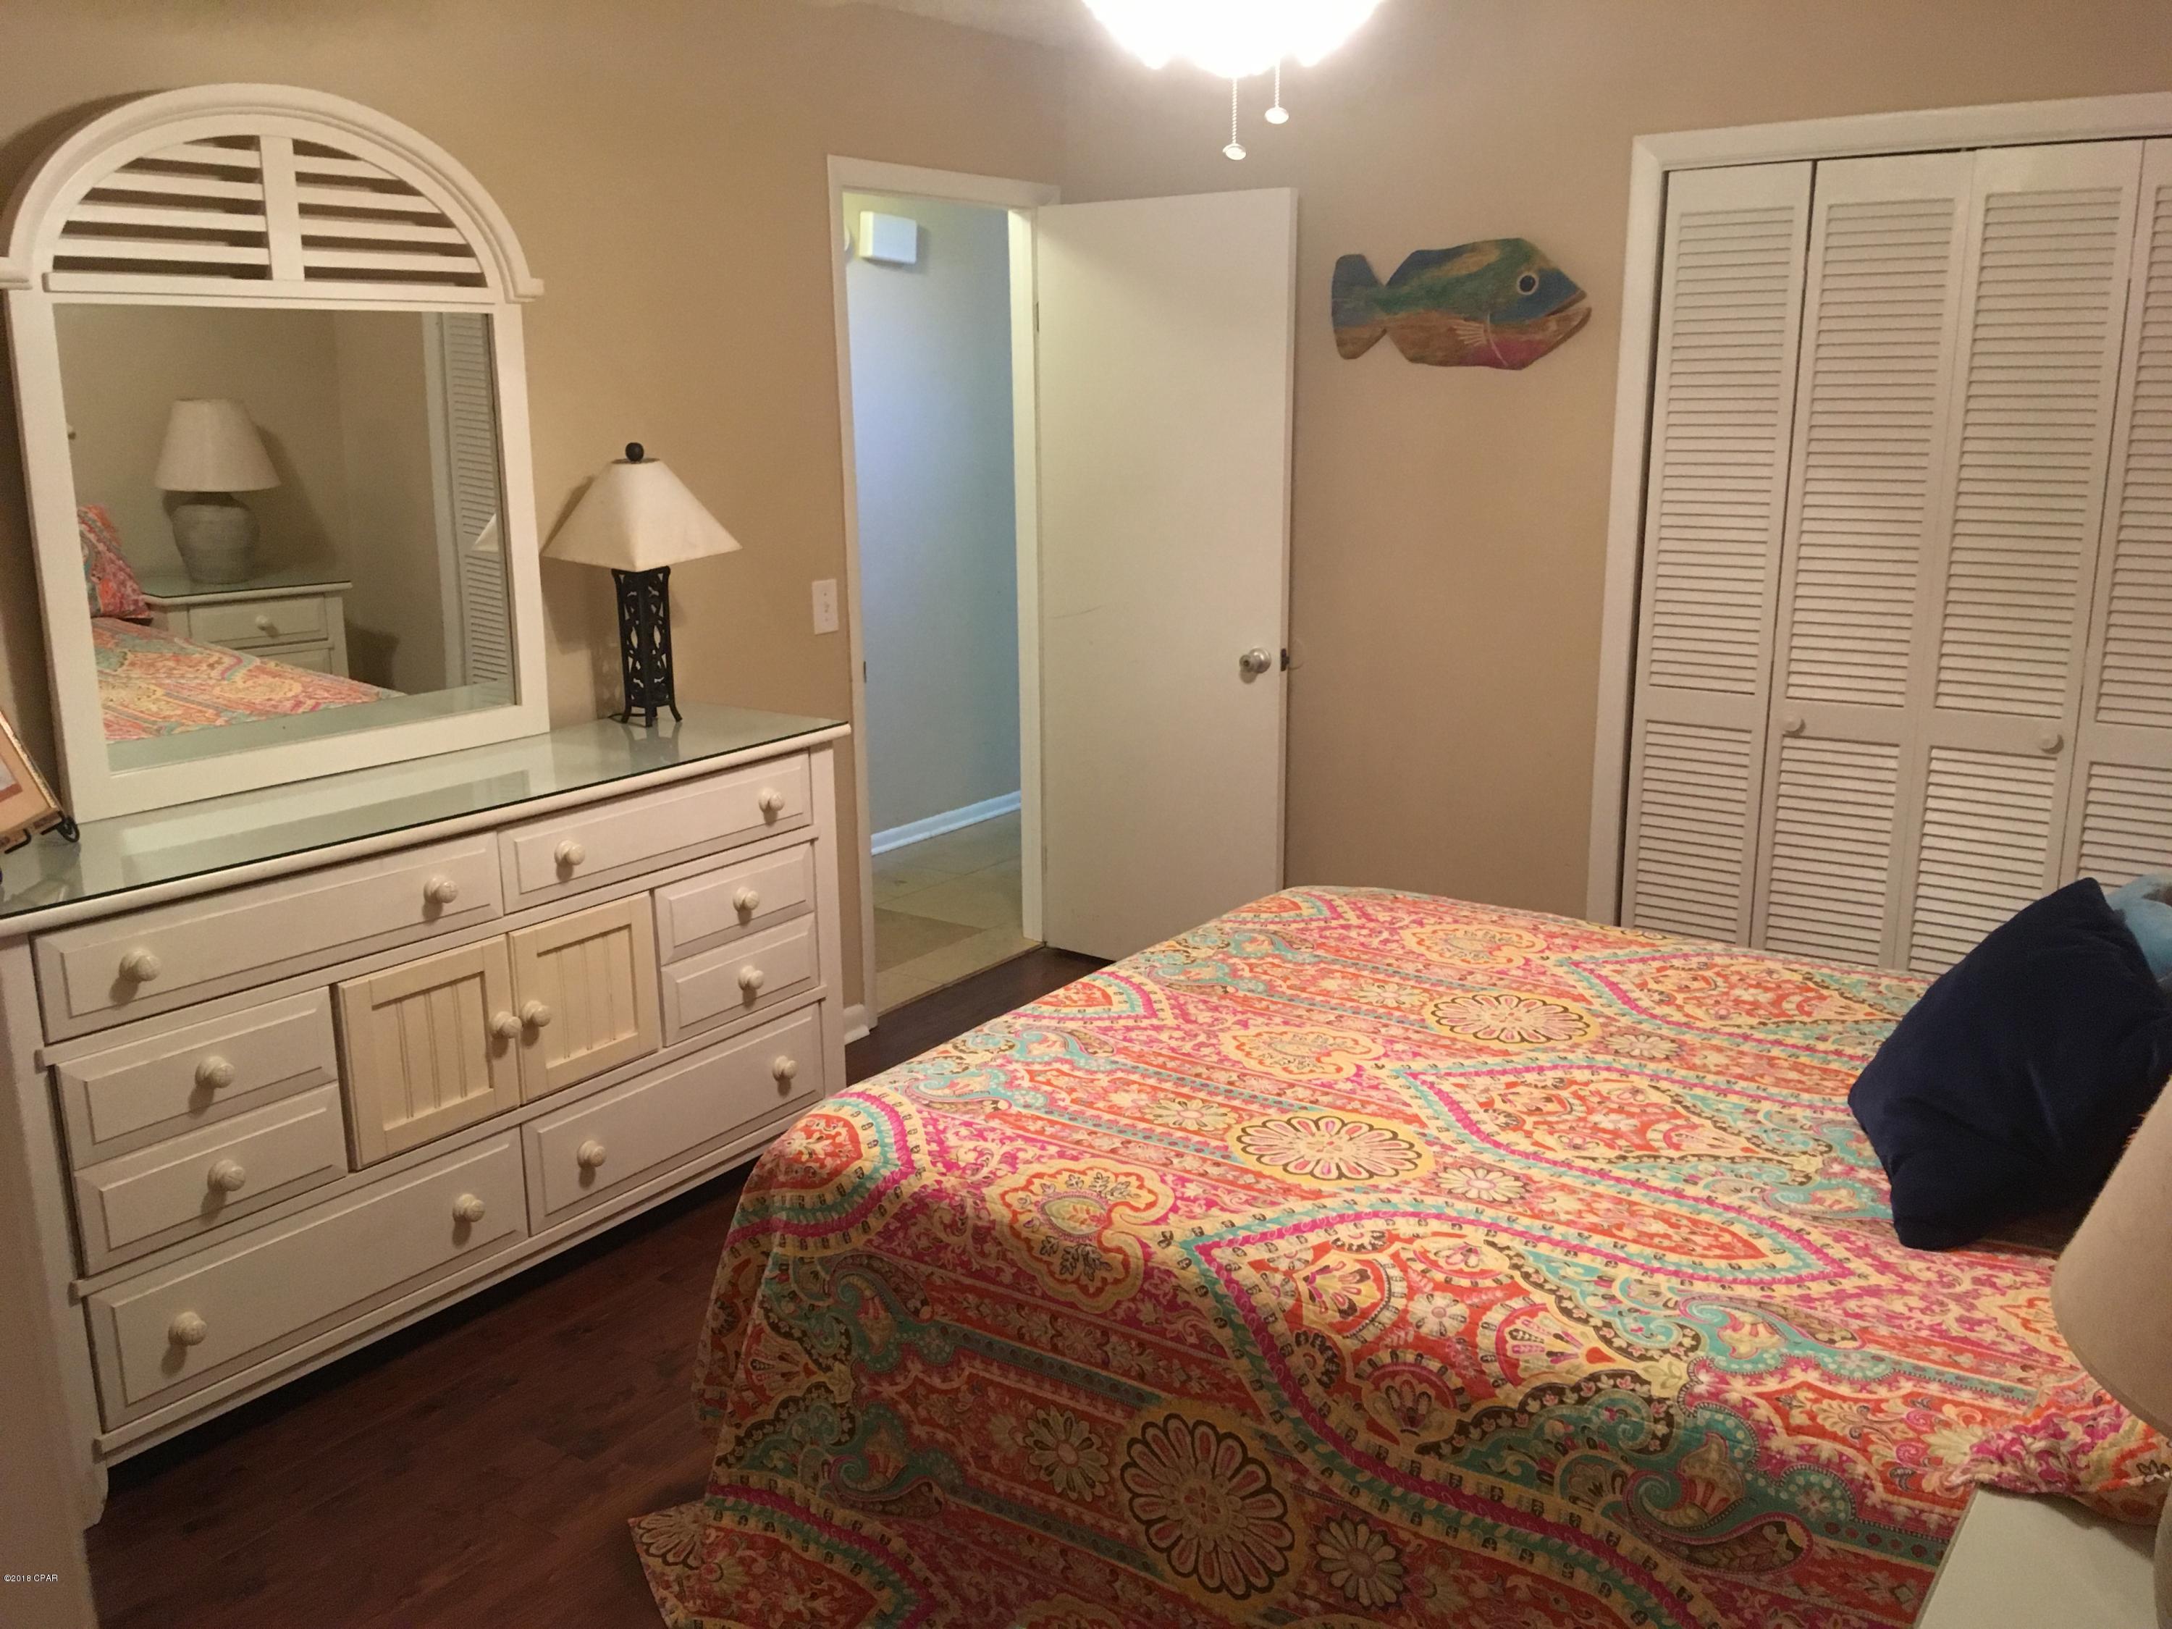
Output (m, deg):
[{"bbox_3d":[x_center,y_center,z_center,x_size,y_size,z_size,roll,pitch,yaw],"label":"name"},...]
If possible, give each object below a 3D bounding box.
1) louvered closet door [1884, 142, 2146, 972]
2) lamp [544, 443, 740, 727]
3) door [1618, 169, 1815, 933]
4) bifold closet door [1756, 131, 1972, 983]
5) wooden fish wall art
[{"bbox_3d":[1.983,-0.381,3.916,0.305,1.998,0.034,8,16,32],"label":"louvered closet door"},{"bbox_3d":[-0.878,-0.456,3.617,0.270,0.547,0.270,8,16,32],"label":"lamp"},{"bbox_3d":[1.459,-0.456,4.252,0.305,1.999,0.034,8,16,32],"label":"door"},{"bbox_3d":[1.721,-0.419,4.084,0.316,2.000,0.034,8,16,32],"label":"bifold closet door"},{"bbox_3d":[0.894,-1.220,4.374,0.653,0.297,0.025,8,16,32],"label":"wooden fish wall art"}]

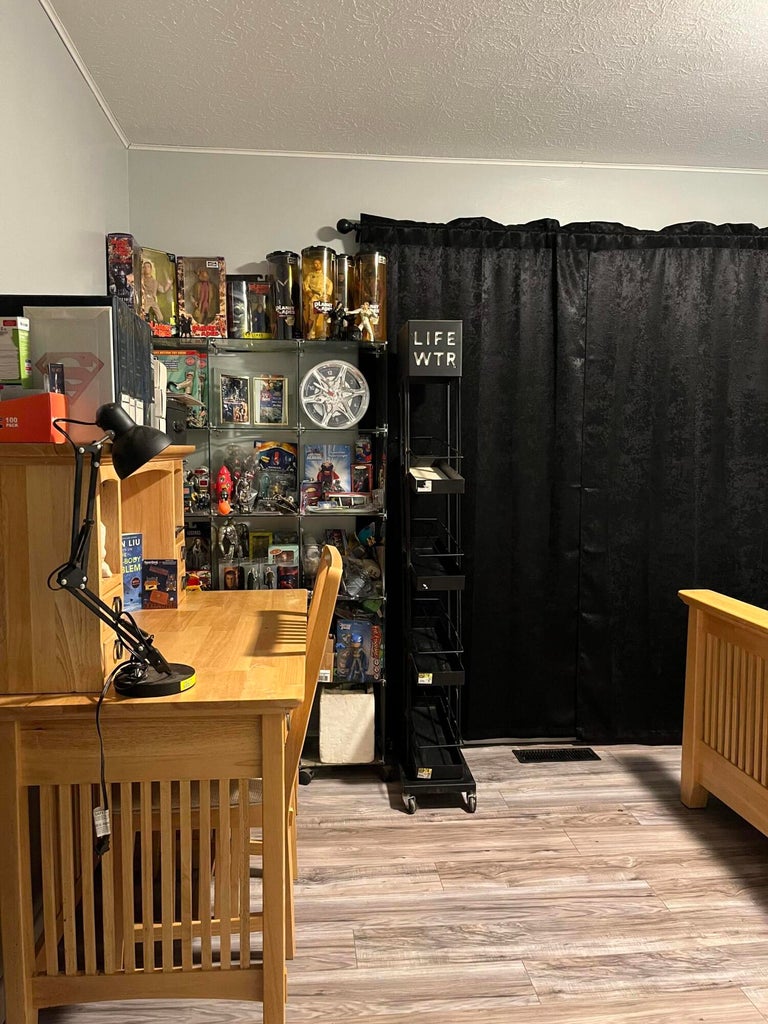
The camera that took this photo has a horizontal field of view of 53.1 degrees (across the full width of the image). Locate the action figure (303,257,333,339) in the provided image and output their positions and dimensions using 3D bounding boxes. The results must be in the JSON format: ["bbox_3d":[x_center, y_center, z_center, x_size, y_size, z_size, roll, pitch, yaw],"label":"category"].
[{"bbox_3d":[-0.244,-0.800,2.876,0.114,0.300,0.080,0,4,-6],"label":"action figure"}]

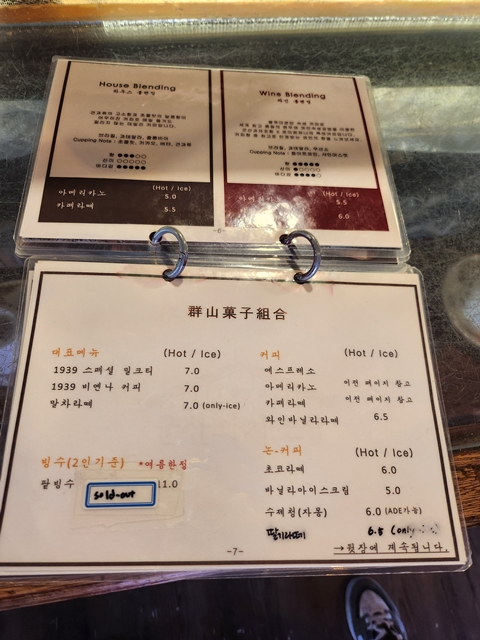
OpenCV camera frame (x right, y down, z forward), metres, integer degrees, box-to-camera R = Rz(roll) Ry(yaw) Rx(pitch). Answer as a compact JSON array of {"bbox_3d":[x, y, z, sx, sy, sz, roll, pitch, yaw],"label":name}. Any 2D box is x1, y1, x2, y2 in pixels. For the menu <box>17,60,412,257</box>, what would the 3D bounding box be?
[{"bbox_3d":[-0.013,-0.104,0.275,0.215,0.010,0.145,1,66,-5],"label":"menu"}]

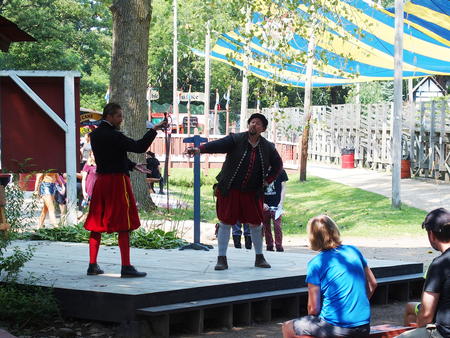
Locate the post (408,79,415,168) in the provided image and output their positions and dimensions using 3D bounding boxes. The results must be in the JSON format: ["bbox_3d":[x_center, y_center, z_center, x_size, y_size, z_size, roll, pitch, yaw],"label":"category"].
[{"bbox_3d":[7.415,-1.786,47.500,0.200,3.750,0.200,0,1,0],"label":"post"}]

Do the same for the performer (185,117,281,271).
[{"bbox_3d":[0.106,0.249,13.350,1.050,1.760,0.680,0,1,13],"label":"performer"}]

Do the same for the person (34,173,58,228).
[{"bbox_3d":[-3.846,0.467,26.000,0.550,1.650,0.420,-1,1,-30],"label":"person"}]

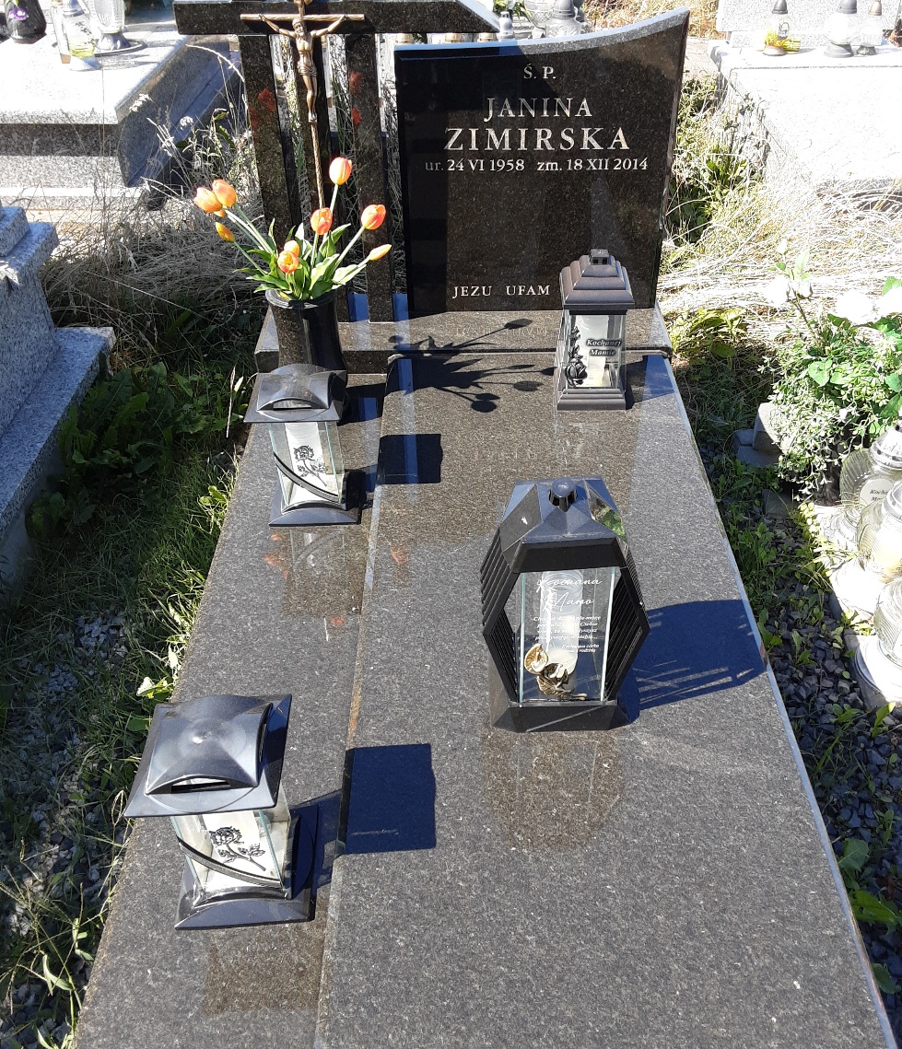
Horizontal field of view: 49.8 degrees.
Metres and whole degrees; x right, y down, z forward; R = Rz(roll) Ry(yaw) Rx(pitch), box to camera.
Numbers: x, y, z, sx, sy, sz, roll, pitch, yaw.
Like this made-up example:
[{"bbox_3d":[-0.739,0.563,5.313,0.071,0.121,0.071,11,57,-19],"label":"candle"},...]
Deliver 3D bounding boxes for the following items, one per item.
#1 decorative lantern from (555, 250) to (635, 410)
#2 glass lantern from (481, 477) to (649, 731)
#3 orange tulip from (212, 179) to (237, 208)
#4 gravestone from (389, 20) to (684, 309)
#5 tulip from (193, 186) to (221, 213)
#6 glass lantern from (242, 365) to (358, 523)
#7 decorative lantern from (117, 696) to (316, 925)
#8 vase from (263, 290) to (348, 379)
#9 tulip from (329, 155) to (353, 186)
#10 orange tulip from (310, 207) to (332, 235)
[{"bbox_3d":[0.289,-0.403,1.970,0.141,0.315,0.143,-1,39,0],"label":"decorative lantern"},{"bbox_3d":[0.148,0.098,1.281,0.210,0.370,0.142,-3,40,-1],"label":"glass lantern"},{"bbox_3d":[-0.420,-0.616,1.808,0.045,0.060,0.045,-32,27,24],"label":"orange tulip"},{"bbox_3d":[0.192,-0.784,2.164,0.600,0.640,0.074,-1,39,0],"label":"gravestone"},{"bbox_3d":[-0.463,-0.618,1.847,0.060,0.045,0.045,36,31,-16],"label":"tulip"},{"bbox_3d":[-0.257,-0.155,1.761,0.166,0.268,0.166,-3,39,2],"label":"glass lantern"},{"bbox_3d":[-0.266,0.336,1.167,0.166,0.268,0.166,-5,39,0],"label":"decorative lantern"},{"bbox_3d":[-0.301,-0.366,2.048,0.152,0.268,0.153,-1,39,0],"label":"vase"},{"bbox_3d":[-0.214,-0.688,1.893,0.045,0.062,0.045,8,27,-7],"label":"tulip"},{"bbox_3d":[-0.225,-0.527,1.689,0.045,0.060,0.045,4,61,-3],"label":"orange tulip"}]

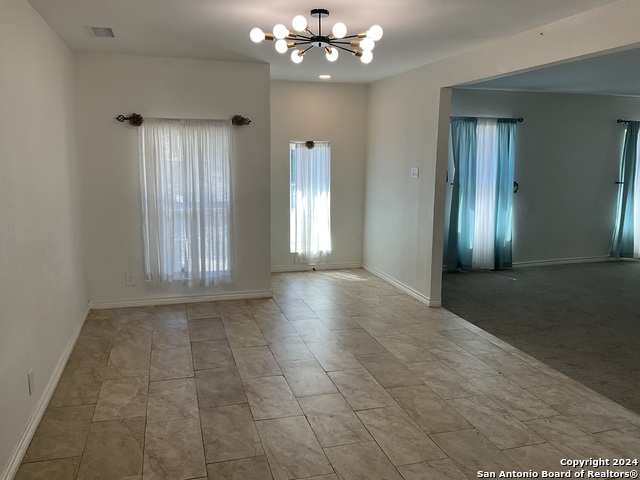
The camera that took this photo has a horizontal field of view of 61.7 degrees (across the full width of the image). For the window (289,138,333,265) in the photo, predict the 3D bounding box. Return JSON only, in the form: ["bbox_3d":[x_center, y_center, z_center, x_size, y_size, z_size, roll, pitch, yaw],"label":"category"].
[{"bbox_3d":[-0.102,-0.476,7.092,0.540,1.625,0.090,-2,10,-16],"label":"window"}]

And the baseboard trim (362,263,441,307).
[{"bbox_3d":[0.927,0.496,6.518,0.125,0.090,1.993,-2,10,-16],"label":"baseboard trim"}]

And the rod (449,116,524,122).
[{"bbox_3d":[2.180,-1.594,7.083,1.160,0.060,0.100,-2,10,-16],"label":"rod"}]

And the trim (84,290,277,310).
[{"bbox_3d":[-1.401,0.624,5.582,1.860,0.085,0.022,-2,10,-16],"label":"trim"}]

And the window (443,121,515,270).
[{"bbox_3d":[2.171,-0.608,7.252,1.070,2.040,0.130,-2,10,-16],"label":"window"}]

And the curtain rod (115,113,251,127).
[{"bbox_3d":[-1.324,-1.177,5.246,1.295,0.110,0.105,-2,10,-16],"label":"curtain rod"}]

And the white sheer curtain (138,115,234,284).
[{"bbox_3d":[-1.305,-0.365,5.380,0.880,1.655,0.100,-2,10,-16],"label":"white sheer curtain"}]

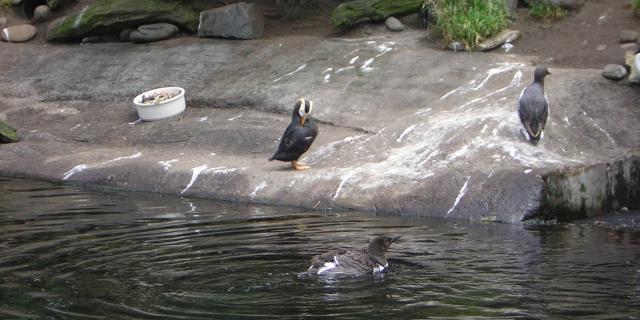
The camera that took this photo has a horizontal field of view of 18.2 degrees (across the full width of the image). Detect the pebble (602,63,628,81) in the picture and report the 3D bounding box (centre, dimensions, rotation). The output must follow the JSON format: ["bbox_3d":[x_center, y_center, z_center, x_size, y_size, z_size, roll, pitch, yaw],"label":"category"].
[{"bbox_3d":[1.539,-0.461,10.400,0.130,0.085,0.100,0,10,0],"label":"pebble"}]

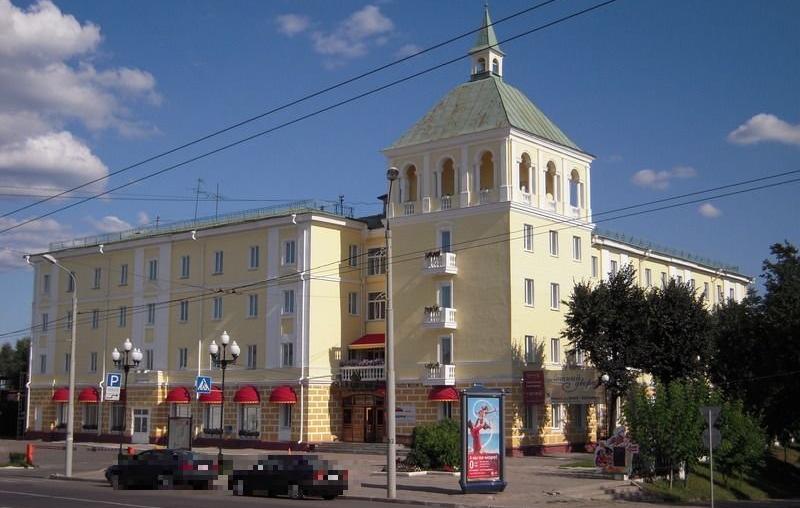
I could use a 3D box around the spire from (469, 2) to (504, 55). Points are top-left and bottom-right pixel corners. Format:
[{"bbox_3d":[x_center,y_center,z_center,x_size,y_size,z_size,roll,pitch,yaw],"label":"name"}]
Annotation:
[{"bbox_3d":[5.772,-14.977,69.361,1.800,3.600,1.800,-6,-10,39],"label":"spire"}]

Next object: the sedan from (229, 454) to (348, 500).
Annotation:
[{"bbox_3d":[-4.053,7.991,37.426,4.500,1.410,1.730,-7,-11,41],"label":"sedan"}]

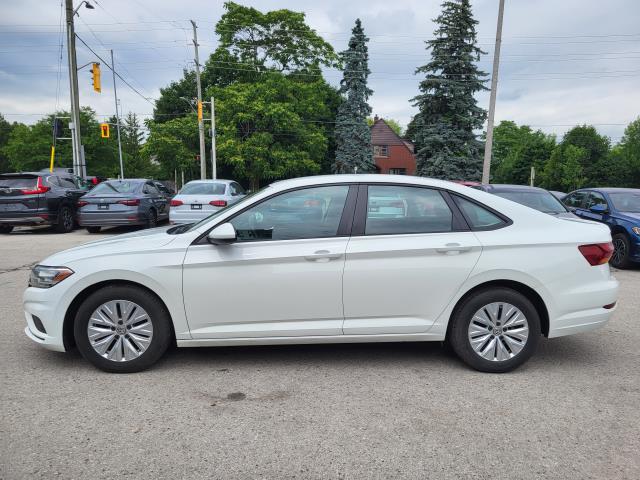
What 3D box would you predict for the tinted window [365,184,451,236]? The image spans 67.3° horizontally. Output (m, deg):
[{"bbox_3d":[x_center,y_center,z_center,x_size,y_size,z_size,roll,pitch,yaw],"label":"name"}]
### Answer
[{"bbox_3d":[0.654,-0.222,3.495,0.632,0.375,0.070,1,-16,-4],"label":"tinted window"}]

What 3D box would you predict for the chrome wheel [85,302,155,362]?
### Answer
[{"bbox_3d":[-1.401,0.632,3.424,0.445,0.445,0.140,1,6,-3],"label":"chrome wheel"}]

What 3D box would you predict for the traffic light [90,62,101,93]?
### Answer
[{"bbox_3d":[-9.002,-6.504,19.300,0.380,1.130,0.420,2,7,9],"label":"traffic light"}]

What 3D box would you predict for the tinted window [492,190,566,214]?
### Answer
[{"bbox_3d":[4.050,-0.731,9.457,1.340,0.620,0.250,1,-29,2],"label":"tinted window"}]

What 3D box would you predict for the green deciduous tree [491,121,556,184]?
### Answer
[{"bbox_3d":[19.422,-7.241,45.715,6.507,8.081,6.200,3,7,23],"label":"green deciduous tree"}]

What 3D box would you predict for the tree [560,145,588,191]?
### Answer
[{"bbox_3d":[22.260,-5.505,41.849,2.621,5.534,2.600,4,7,28],"label":"tree"}]

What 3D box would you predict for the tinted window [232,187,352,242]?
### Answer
[{"bbox_3d":[-0.226,-0.193,3.443,0.920,0.420,0.050,0,-13,-2],"label":"tinted window"}]

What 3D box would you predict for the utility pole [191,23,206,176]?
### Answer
[{"bbox_3d":[-6.695,-6.770,26.598,0.360,10.314,0.360,-4,6,-2],"label":"utility pole"}]

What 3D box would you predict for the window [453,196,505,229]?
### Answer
[{"bbox_3d":[1.175,-0.205,3.543,0.408,0.250,0.070,0,-18,-7],"label":"window"}]

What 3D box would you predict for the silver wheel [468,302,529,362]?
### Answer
[{"bbox_3d":[1.284,0.656,3.550,0.440,0.440,0.180,0,7,-2],"label":"silver wheel"}]

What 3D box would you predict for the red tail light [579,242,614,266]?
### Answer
[{"bbox_3d":[2.058,0.095,3.586,0.360,0.165,0.320,0,7,-2],"label":"red tail light"}]

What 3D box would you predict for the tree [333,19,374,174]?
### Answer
[{"bbox_3d":[3.016,-11.482,41.551,3.900,15.520,3.900,1,7,0],"label":"tree"}]

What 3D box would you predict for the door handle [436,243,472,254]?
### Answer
[{"bbox_3d":[0.940,0.070,3.351,0.245,0.060,0.060,0,7,-2],"label":"door handle"}]

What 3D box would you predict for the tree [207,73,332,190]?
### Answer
[{"bbox_3d":[-3.724,-7.391,35.628,9.286,9.746,8.500,0,6,-6],"label":"tree"}]

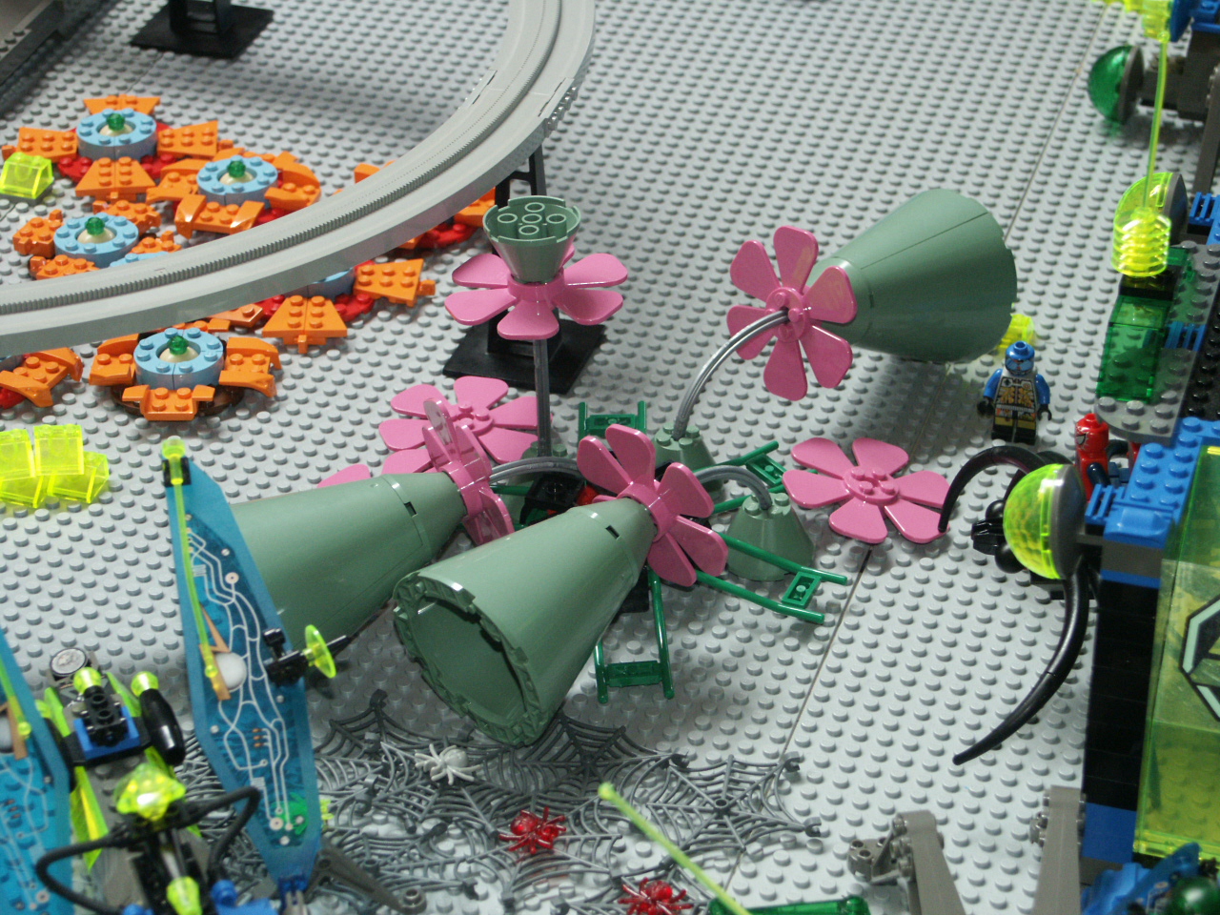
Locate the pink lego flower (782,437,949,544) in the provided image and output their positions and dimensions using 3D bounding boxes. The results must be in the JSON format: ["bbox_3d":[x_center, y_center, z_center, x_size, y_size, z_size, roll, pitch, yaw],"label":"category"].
[{"bbox_3d":[0.089,0.010,1.079,0.060,0.010,0.061,20,35,7],"label":"pink lego flower"}]

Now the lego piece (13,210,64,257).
[{"bbox_3d":[-0.224,-0.087,1.237,0.017,0.008,0.022,12,35,19],"label":"lego piece"}]

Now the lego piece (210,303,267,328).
[{"bbox_3d":[-0.143,-0.056,1.180,0.025,0.005,0.018,9,34,15],"label":"lego piece"}]

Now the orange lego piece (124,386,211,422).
[{"bbox_3d":[-0.158,-0.020,1.130,0.032,0.006,0.017,0,33,1],"label":"orange lego piece"}]

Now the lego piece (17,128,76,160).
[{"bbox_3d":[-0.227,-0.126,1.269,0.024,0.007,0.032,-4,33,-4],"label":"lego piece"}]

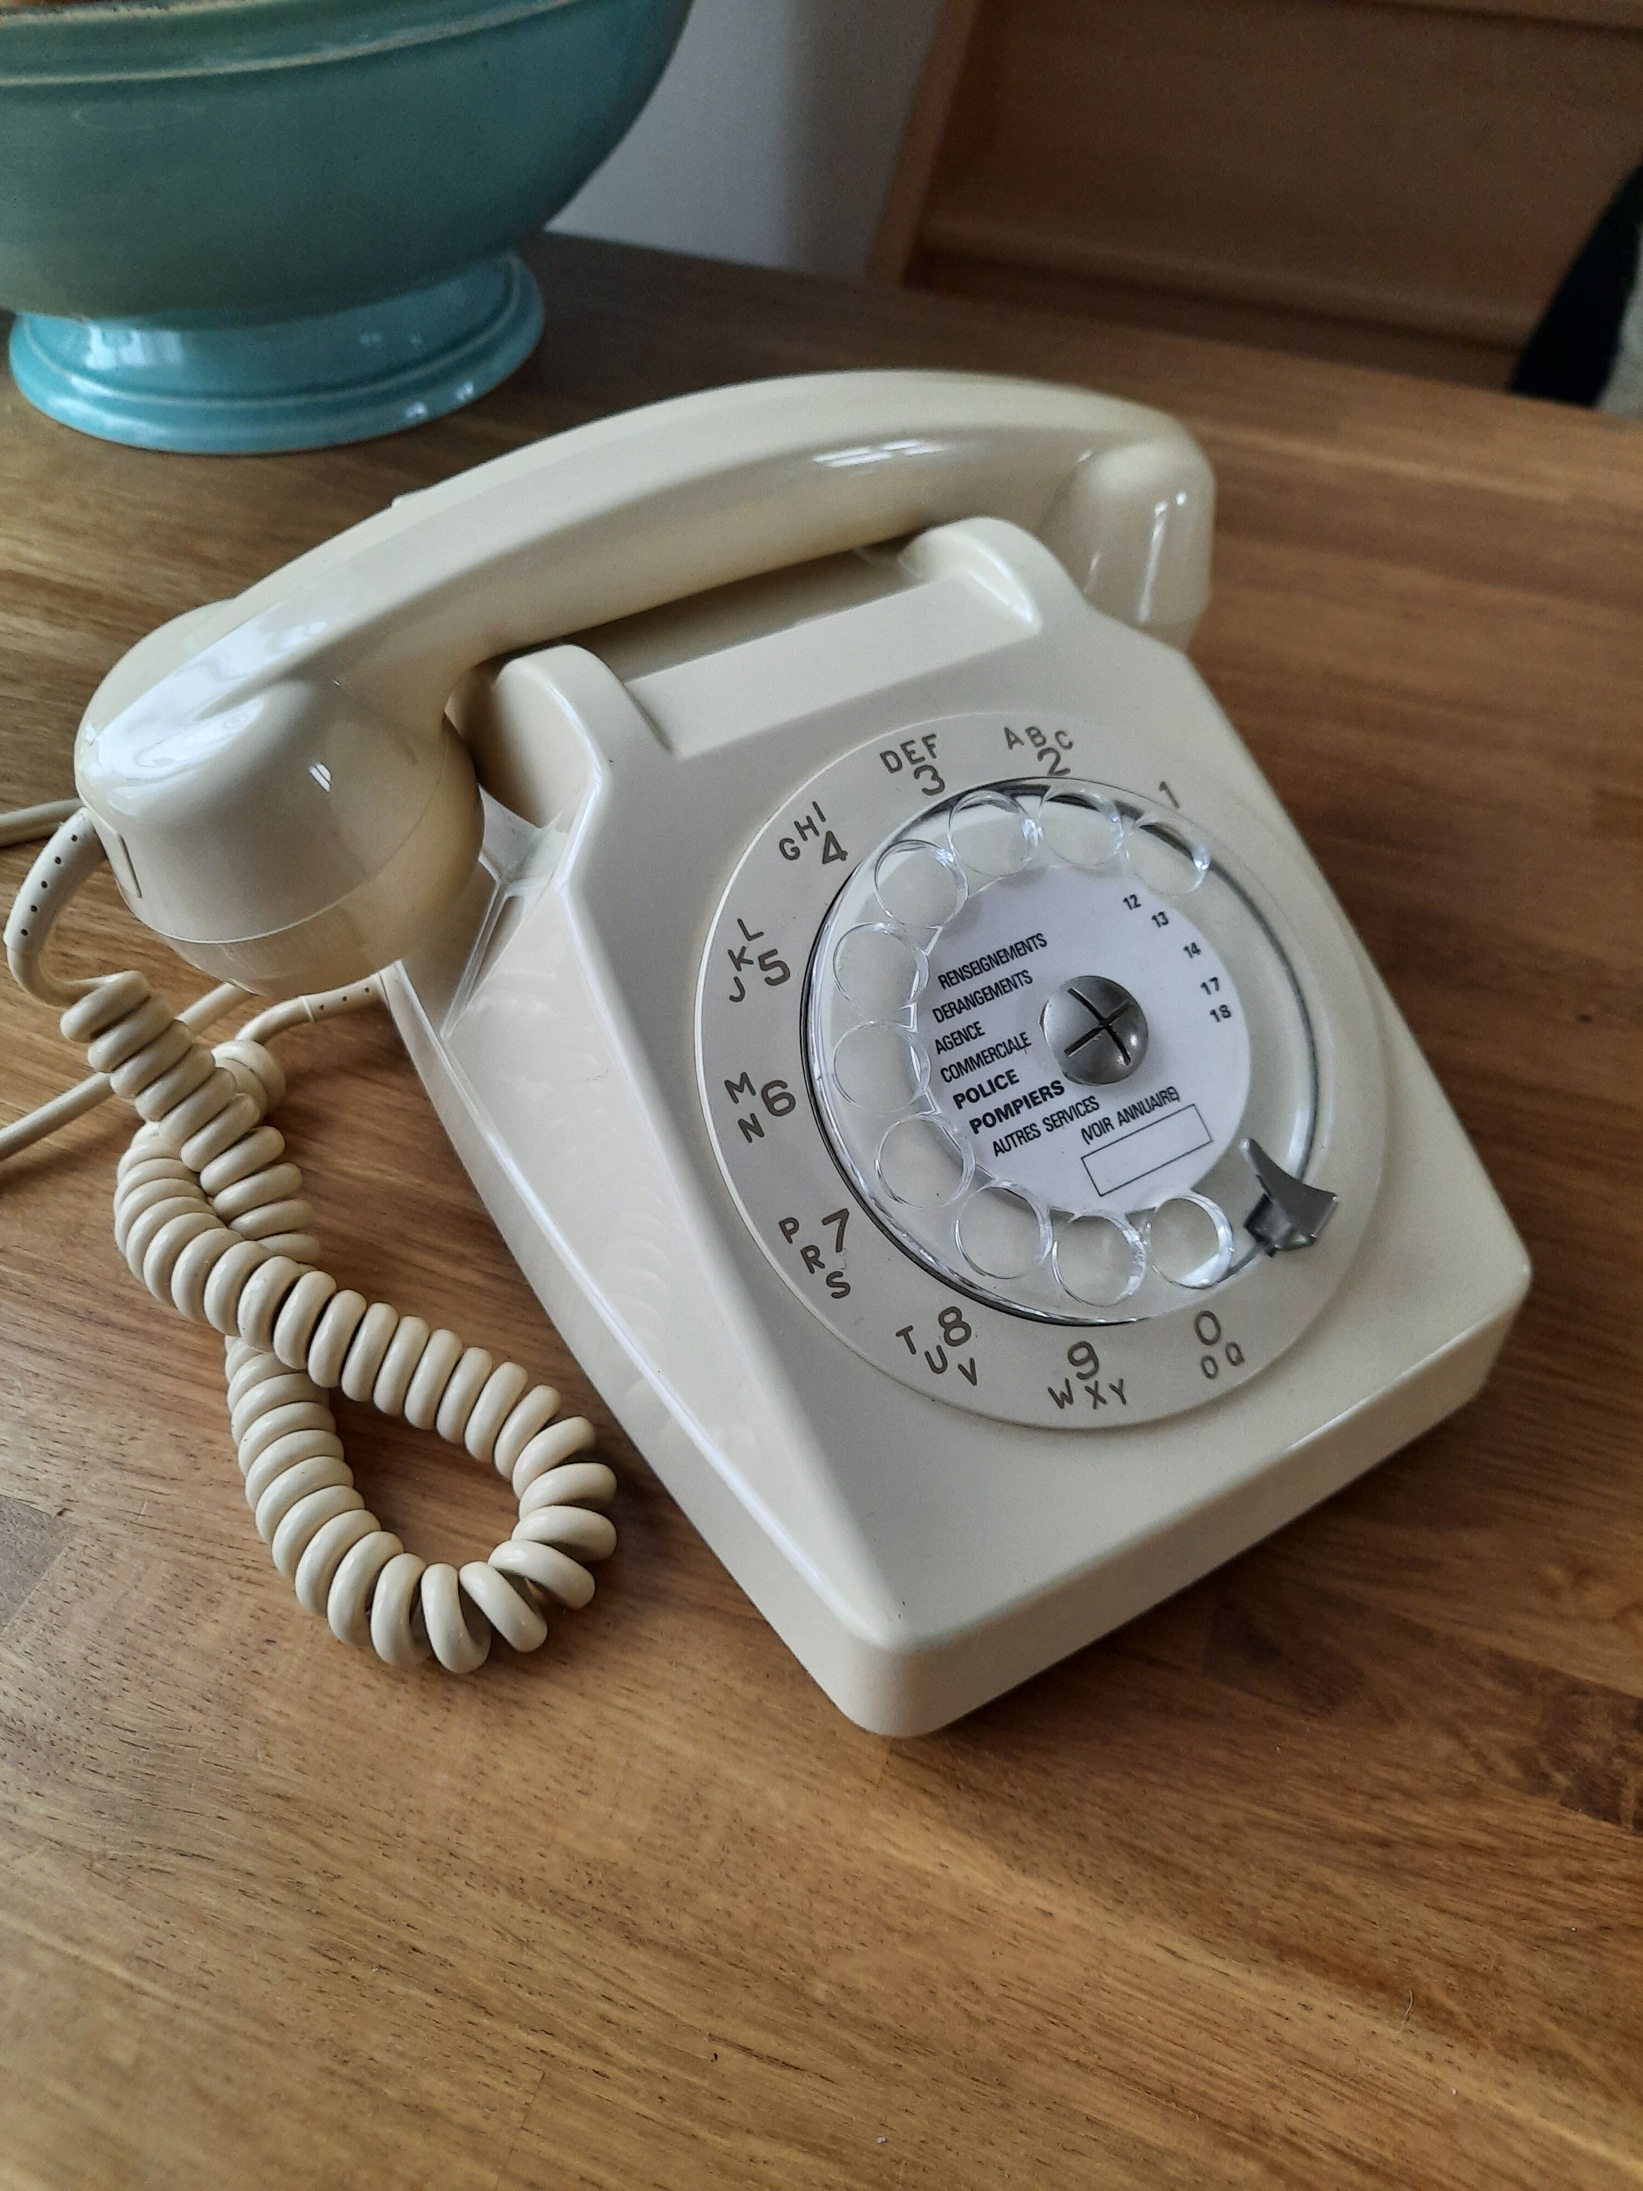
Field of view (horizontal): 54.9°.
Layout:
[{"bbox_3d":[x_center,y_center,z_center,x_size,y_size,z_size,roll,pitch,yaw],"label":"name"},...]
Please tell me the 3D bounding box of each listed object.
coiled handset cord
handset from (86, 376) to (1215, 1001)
[{"bbox_3d":[-0.083,0.016,0.257,0.062,0.066,0.152,-24,55,-20],"label":"coiled handset cord"},{"bbox_3d":[-0.021,-0.093,0.298,0.236,0.071,0.063,-24,55,-20],"label":"handset"}]

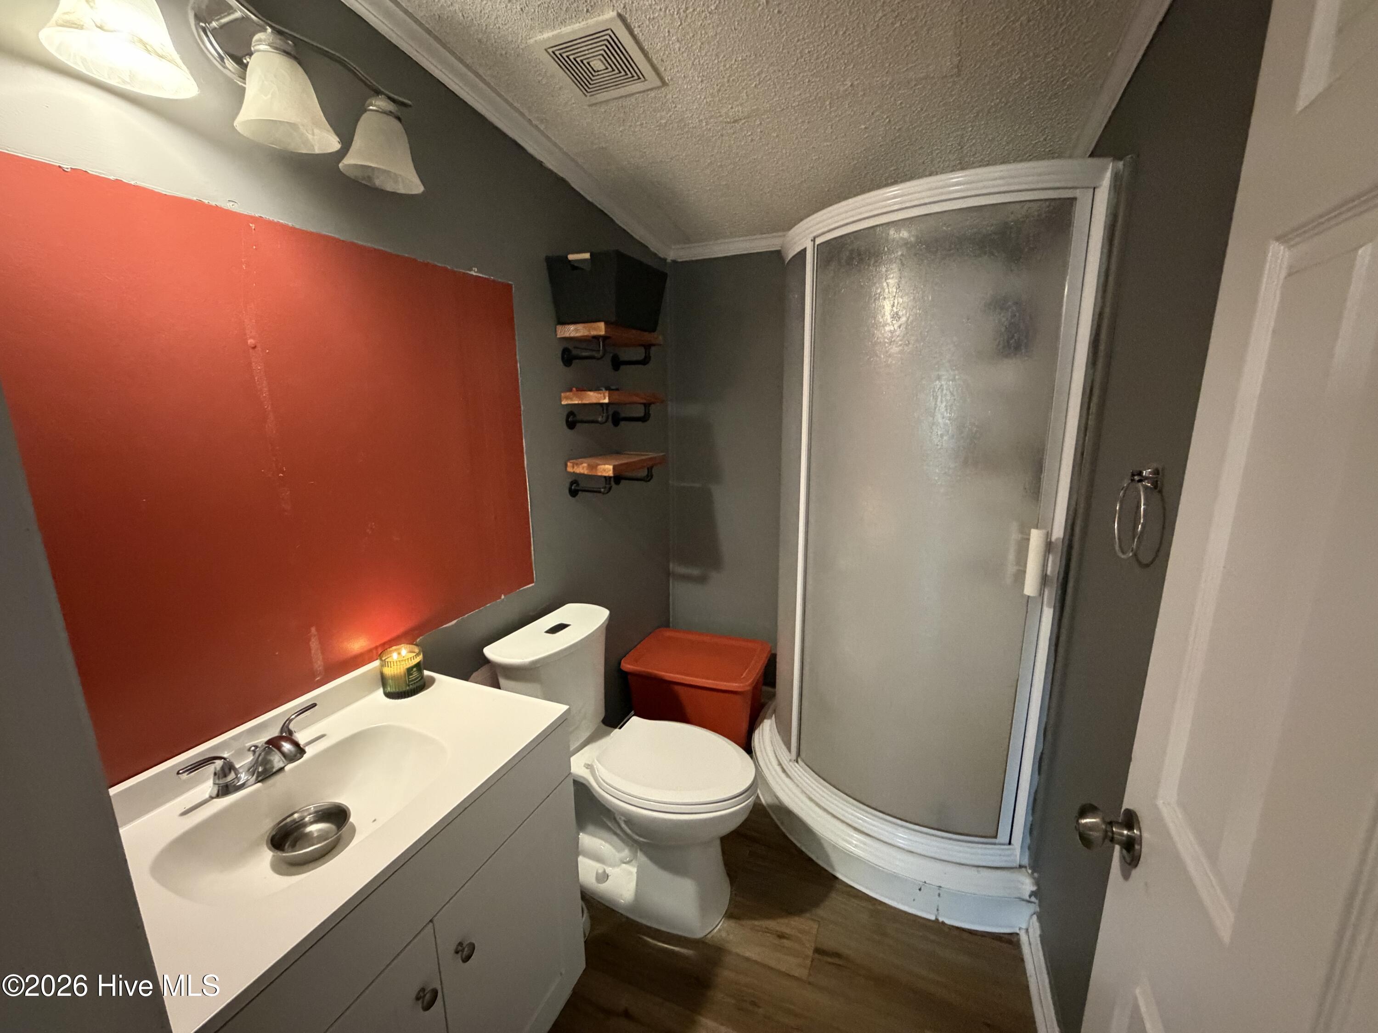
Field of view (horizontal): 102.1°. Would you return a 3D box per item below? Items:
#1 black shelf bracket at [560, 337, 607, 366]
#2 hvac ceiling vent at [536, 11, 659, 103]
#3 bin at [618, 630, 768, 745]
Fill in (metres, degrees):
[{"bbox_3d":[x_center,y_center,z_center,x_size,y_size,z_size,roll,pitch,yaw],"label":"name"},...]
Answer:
[{"bbox_3d":[-0.340,-0.555,1.889,0.172,0.093,0.070,5,13,23],"label":"black shelf bracket"},{"bbox_3d":[-0.213,-1.101,1.351,0.245,0.022,0.245,5,6,23],"label":"hvac ceiling vent"},{"bbox_3d":[0.053,0.791,2.450,0.570,0.391,0.475,5,13,23],"label":"bin"}]

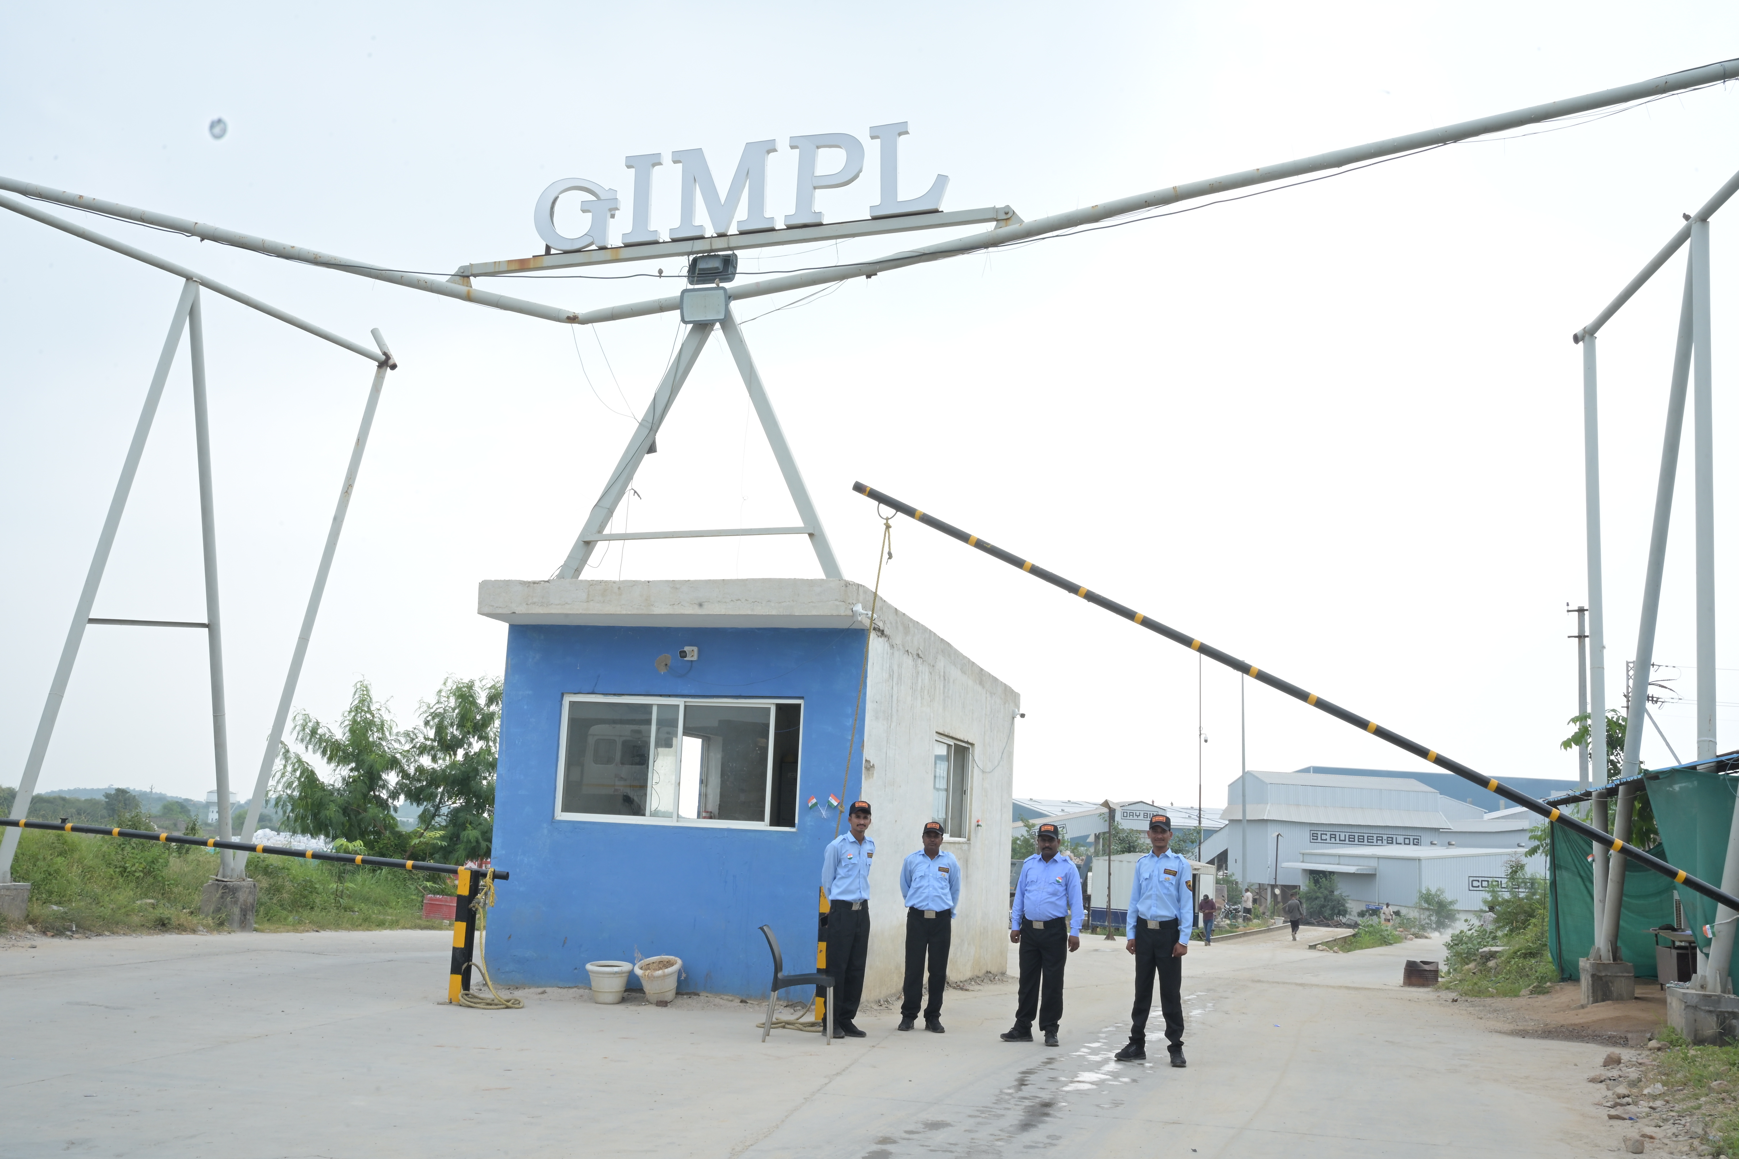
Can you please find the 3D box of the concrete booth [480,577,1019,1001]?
[{"bbox_3d":[-0.982,2.569,18.204,3.771,3.766,7.764,0,-10,15],"label":"concrete booth"}]

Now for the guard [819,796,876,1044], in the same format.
[{"bbox_3d":[-0.146,2.587,12.242,0.440,1.767,0.360,7,-11,-25],"label":"guard"}]

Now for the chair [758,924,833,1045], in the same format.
[{"bbox_3d":[-0.543,2.947,11.655,0.590,0.820,0.500,2,-10,2],"label":"chair"}]

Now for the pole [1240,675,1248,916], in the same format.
[{"bbox_3d":[14.868,8.292,62.879,0.170,10.223,0.170,3,-10,0],"label":"pole"}]

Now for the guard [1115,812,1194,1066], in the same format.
[{"bbox_3d":[2.078,2.594,11.597,0.540,1.731,0.380,-1,-10,18],"label":"guard"}]

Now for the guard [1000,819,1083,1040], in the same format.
[{"bbox_3d":[1.349,2.730,12.360,0.580,1.660,0.400,0,-10,16],"label":"guard"}]

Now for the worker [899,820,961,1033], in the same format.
[{"bbox_3d":[0.508,2.807,12.994,0.500,1.652,0.360,3,-10,0],"label":"worker"}]

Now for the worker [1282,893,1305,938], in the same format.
[{"bbox_3d":[15.220,12.069,57.142,0.620,1.647,0.420,1,-10,11],"label":"worker"}]

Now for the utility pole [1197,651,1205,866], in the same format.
[{"bbox_3d":[13.691,8.522,65.981,0.150,11.403,0.150,3,-10,0],"label":"utility pole"}]

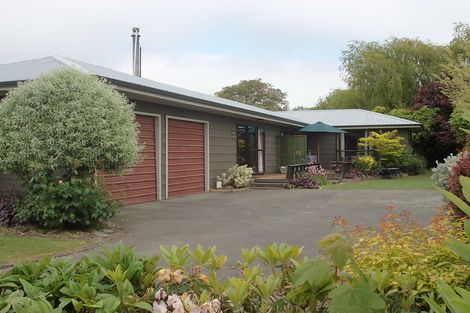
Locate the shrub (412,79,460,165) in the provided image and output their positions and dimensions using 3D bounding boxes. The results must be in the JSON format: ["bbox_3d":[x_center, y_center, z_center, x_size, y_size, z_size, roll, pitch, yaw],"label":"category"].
[{"bbox_3d":[11.800,-1.900,29.000,2.900,5.400,2.900,0,1,0],"label":"shrub"}]

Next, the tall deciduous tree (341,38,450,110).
[{"bbox_3d":[13.600,-4.600,42.000,9.300,10.800,8.500,0,1,0],"label":"tall deciduous tree"}]

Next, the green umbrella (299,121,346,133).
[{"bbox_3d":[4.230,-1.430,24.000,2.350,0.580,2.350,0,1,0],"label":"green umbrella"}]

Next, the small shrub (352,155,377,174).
[{"bbox_3d":[6.000,0.430,23.000,1.100,1.000,1.050,0,1,0],"label":"small shrub"}]

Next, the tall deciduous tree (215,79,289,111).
[{"bbox_3d":[1.660,-3.600,50.000,7.500,8.500,7.000,0,1,0],"label":"tall deciduous tree"}]

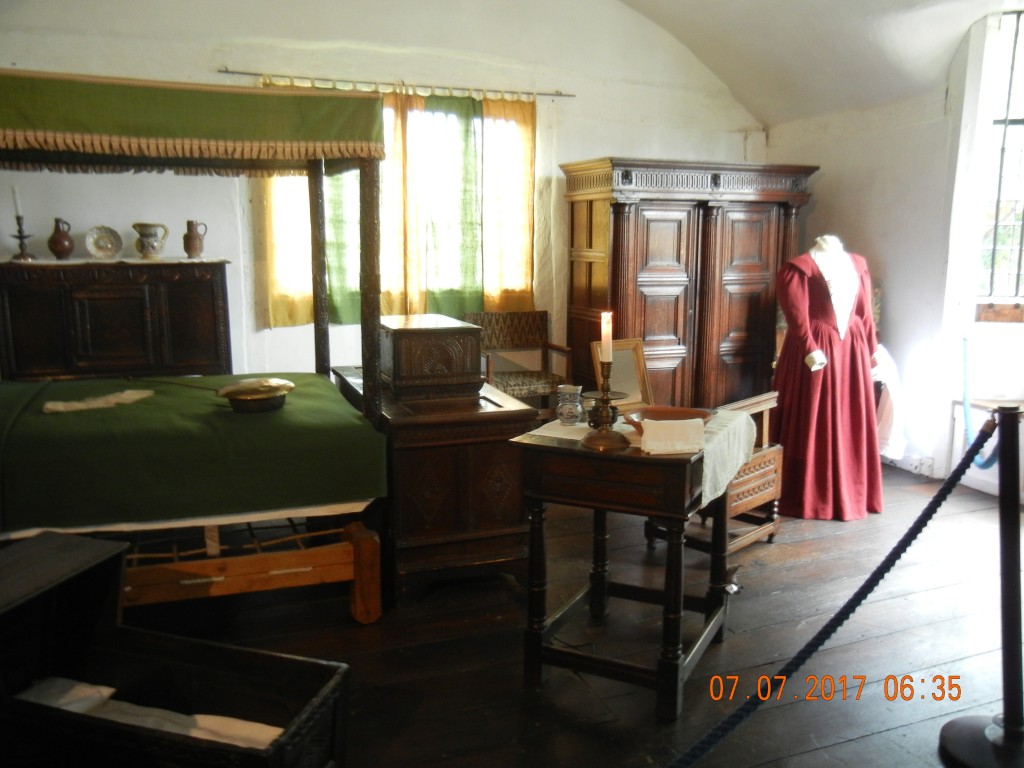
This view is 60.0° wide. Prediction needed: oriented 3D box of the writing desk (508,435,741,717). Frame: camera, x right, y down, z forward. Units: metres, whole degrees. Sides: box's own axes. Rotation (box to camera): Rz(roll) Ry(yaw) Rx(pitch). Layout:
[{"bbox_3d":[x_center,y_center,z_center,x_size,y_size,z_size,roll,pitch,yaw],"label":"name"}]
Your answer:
[{"bbox_3d":[0.406,0.539,2.965,0.562,0.805,0.712,4,10,26],"label":"writing desk"}]

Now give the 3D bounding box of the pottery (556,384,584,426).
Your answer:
[{"bbox_3d":[0.196,0.067,2.970,0.090,0.128,0.090,0,9,0],"label":"pottery"}]

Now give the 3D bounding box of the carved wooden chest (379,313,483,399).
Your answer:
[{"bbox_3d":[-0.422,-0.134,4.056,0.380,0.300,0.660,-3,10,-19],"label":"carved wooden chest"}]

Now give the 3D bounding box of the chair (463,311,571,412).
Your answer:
[{"bbox_3d":[0.049,0.064,5.481,0.584,0.978,0.440,-4,9,-21],"label":"chair"}]

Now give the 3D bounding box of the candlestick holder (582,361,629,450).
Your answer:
[{"bbox_3d":[0.295,0.058,2.745,0.150,0.260,0.150,0,10,0],"label":"candlestick holder"}]

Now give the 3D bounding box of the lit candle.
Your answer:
[{"bbox_3d":[0.280,-0.138,2.615,0.027,0.151,0.027,0,9,0],"label":"lit candle"}]

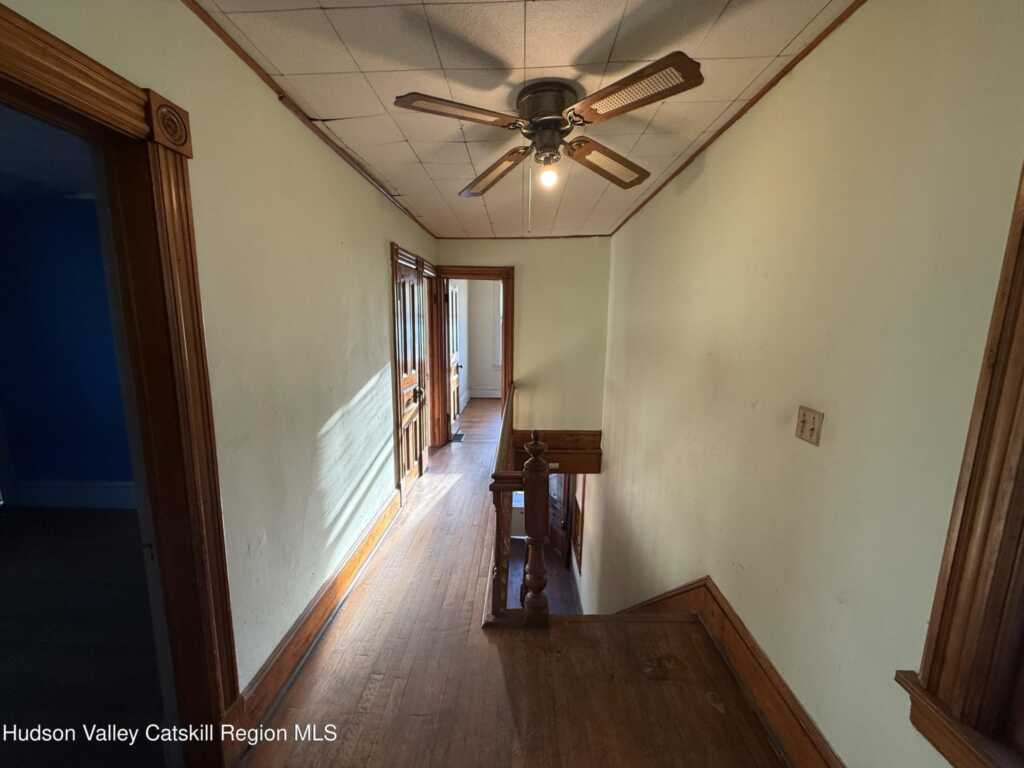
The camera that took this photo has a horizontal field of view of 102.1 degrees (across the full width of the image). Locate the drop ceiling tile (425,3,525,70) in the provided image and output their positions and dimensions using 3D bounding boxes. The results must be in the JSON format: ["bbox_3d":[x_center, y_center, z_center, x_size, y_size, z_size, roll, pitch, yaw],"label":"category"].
[{"bbox_3d":[-0.106,-1.162,1.384,0.305,0.016,0.305,-1,8,2],"label":"drop ceiling tile"}]

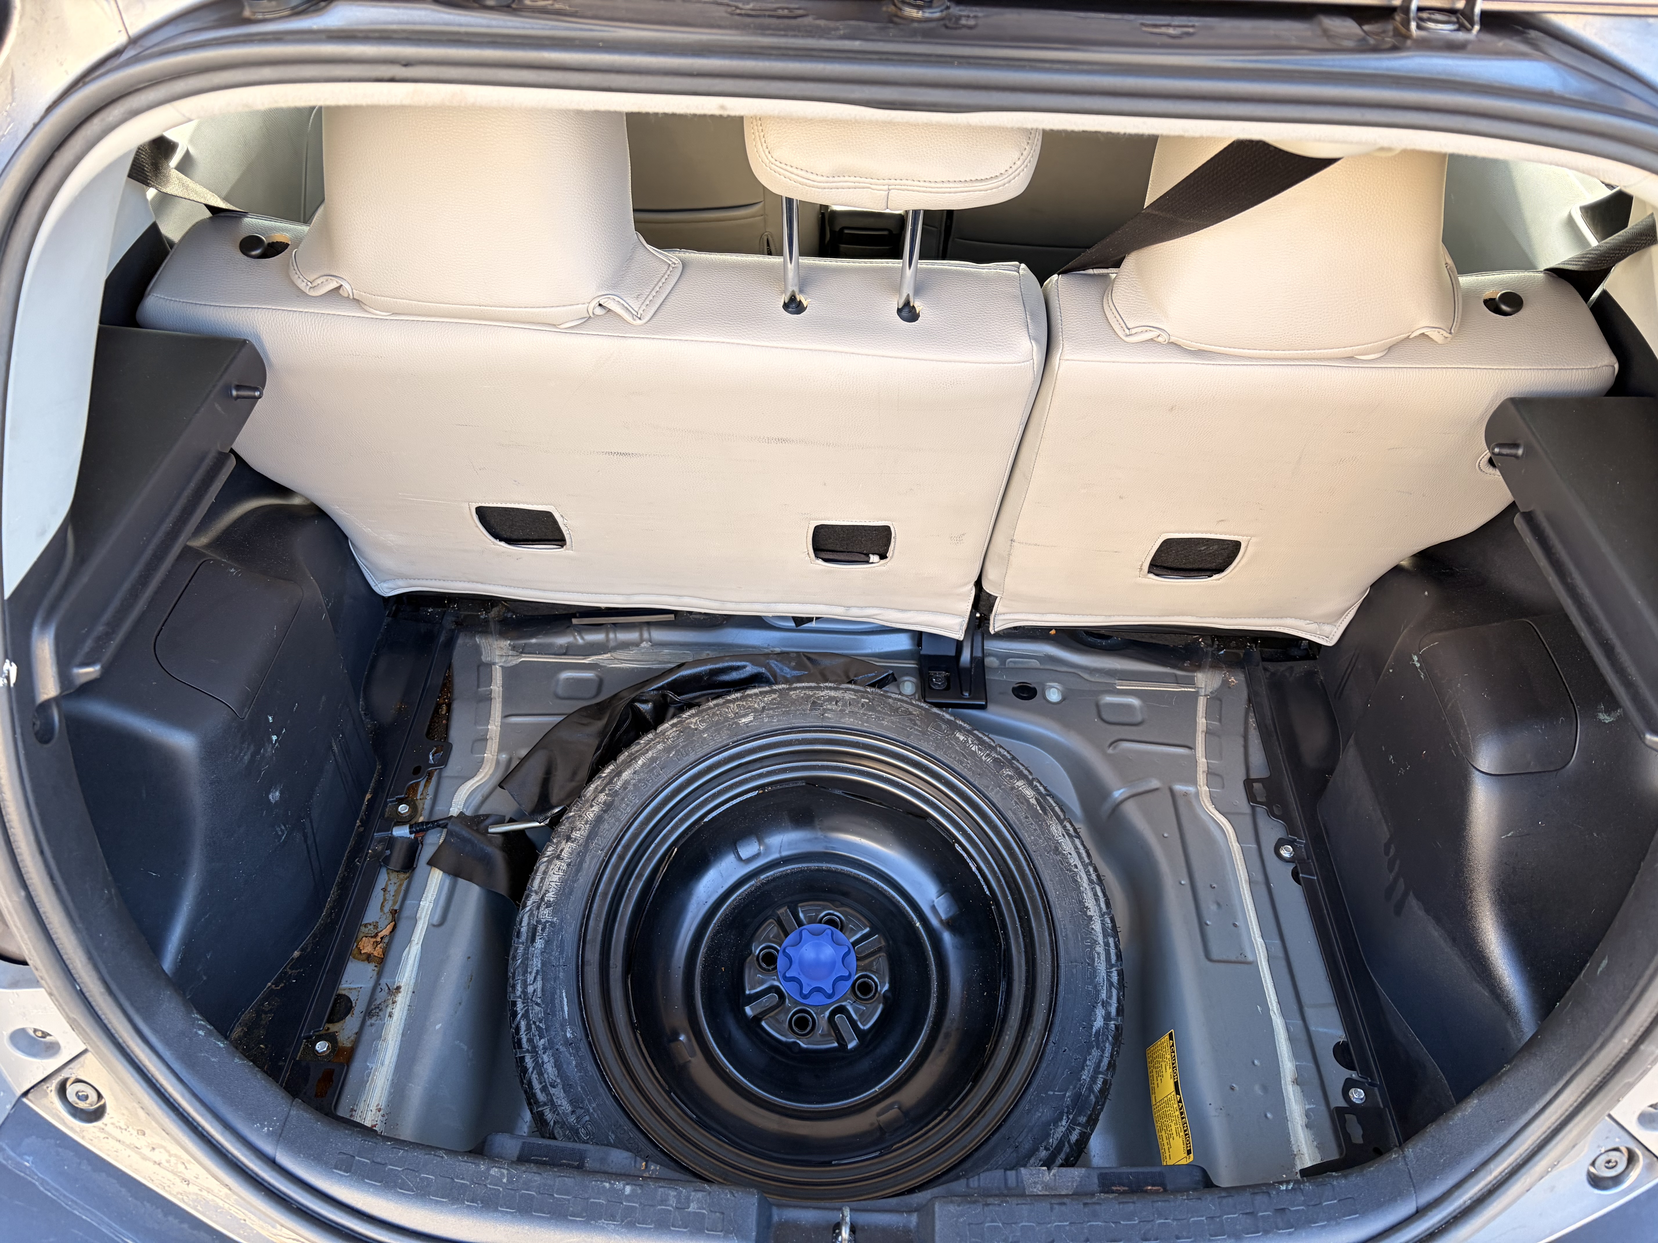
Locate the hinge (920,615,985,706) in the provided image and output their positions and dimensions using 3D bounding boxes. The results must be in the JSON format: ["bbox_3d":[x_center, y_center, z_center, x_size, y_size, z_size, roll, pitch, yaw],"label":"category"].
[{"bbox_3d":[0.142,0.040,1.417,0.075,0.095,0.090,3,46,0],"label":"hinge"}]

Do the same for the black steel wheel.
[{"bbox_3d":[-0.009,0.327,1.196,0.580,0.130,0.580,0,60,0],"label":"black steel wheel"}]

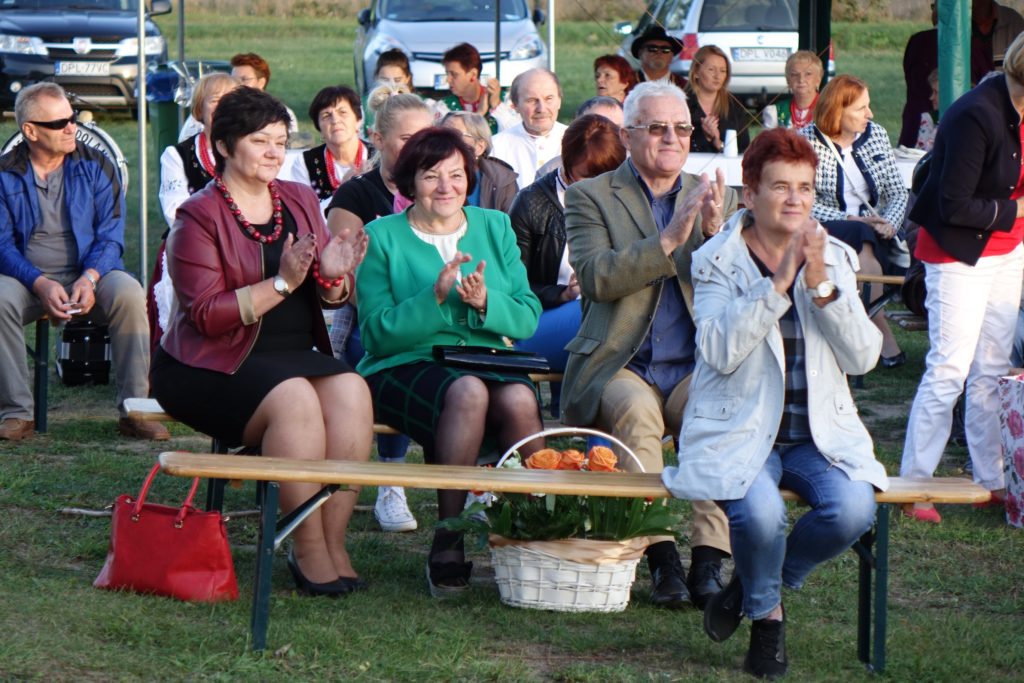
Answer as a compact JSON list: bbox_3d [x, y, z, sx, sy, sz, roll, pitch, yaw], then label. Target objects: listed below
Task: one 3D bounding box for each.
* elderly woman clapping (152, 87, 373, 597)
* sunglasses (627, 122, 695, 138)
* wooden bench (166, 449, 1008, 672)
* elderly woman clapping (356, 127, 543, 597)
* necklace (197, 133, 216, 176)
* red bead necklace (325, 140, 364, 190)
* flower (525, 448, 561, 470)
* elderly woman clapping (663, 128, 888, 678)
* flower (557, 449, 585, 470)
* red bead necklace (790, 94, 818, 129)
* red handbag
[{"bbox_3d":[-0.675,0.000,11.150,0.500,1.340,0.700,-4,7,-31],"label":"elderly woman clapping"},{"bbox_3d":[0.408,-0.580,11.330,0.142,0.045,0.140,-3,7,-28],"label":"sunglasses"},{"bbox_3d":[0.160,0.572,10.570,2.130,0.470,0.250,2,6,-8],"label":"wooden bench"},{"bbox_3d":[-0.165,0.050,11.100,0.500,1.250,0.720,-2,6,-13],"label":"elderly woman clapping"},{"bbox_3d":[-1.205,-0.745,16.600,0.160,0.210,0.150,-3,6,-24],"label":"necklace"},{"bbox_3d":[-0.680,-0.719,16.750,0.165,0.210,0.150,-1,6,-5],"label":"red bead necklace"},{"bbox_3d":[0.082,0.322,11.150,0.090,0.070,0.085,-1,6,-6],"label":"flower"},{"bbox_3d":[0.670,0.150,10.500,0.540,1.360,0.680,-3,6,-21],"label":"elderly woman clapping"},{"bbox_3d":[0.158,0.324,11.150,0.080,0.068,0.080,-1,6,-6],"label":"flower"},{"bbox_3d":[1.549,-1.216,21.800,0.155,0.190,0.140,0,6,2],"label":"red bead necklace"},{"bbox_3d":[-0.925,0.492,11.080,0.375,0.385,0.180,1,6,9],"label":"red handbag"}]

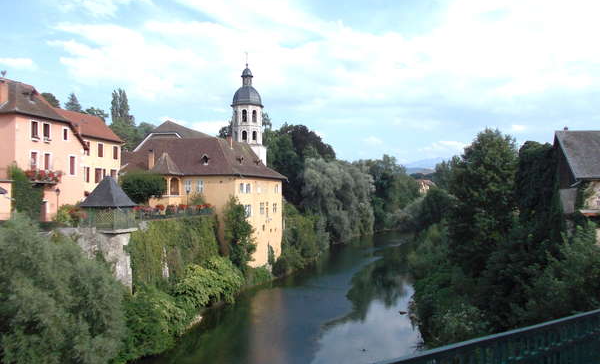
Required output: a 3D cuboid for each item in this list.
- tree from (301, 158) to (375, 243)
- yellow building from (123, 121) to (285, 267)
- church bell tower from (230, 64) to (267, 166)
[{"bbox_3d":[9.968,4.918,129.000,19.500,22.000,17.500,0,-1,16],"label":"tree"},{"bbox_3d":[-13.700,1.900,74.300,17.500,21.000,20.500,0,-1,16],"label":"yellow building"},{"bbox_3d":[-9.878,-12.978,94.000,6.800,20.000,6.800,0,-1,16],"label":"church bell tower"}]

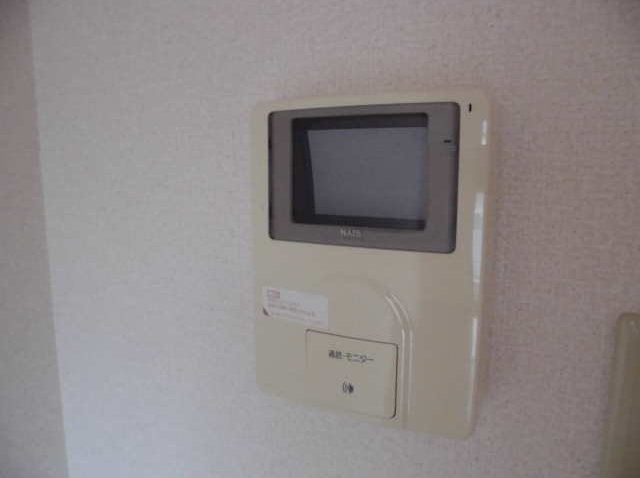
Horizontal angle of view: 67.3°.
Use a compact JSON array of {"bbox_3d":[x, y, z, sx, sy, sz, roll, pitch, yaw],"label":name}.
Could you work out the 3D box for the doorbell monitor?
[{"bbox_3d":[0.034,0.014,0.337,0.158,0.214,0.050,4,9,23],"label":"doorbell monitor"}]

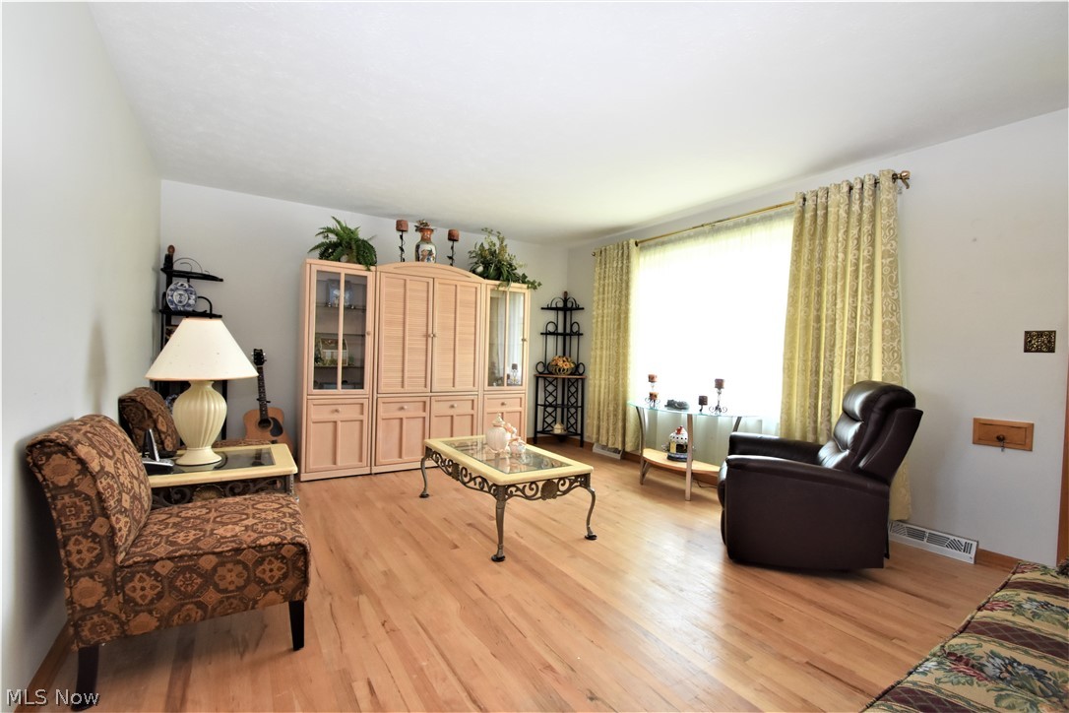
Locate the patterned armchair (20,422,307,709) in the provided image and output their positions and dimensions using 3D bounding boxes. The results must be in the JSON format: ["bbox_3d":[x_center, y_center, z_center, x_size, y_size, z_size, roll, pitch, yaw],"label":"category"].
[{"bbox_3d":[-1.291,0.643,1.683,0.728,0.834,0.549,1,1,-30],"label":"patterned armchair"}]

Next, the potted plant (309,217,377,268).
[{"bbox_3d":[-1.672,-0.987,3.904,0.565,0.427,0.460,1,1,-35],"label":"potted plant"}]

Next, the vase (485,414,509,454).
[{"bbox_3d":[-0.253,0.528,3.105,0.180,0.260,0.170,2,1,0],"label":"vase"}]

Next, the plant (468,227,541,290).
[{"bbox_3d":[-0.349,-1.041,4.900,0.850,0.580,0.470,1,1,-34],"label":"plant"}]

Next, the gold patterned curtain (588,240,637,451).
[{"bbox_3d":[0.813,-0.093,4.801,0.120,2.173,0.630,1,1,-35],"label":"gold patterned curtain"}]

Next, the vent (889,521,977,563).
[{"bbox_3d":[2.367,1.097,2.669,0.065,0.123,0.405,1,1,-35],"label":"vent"}]

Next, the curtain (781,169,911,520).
[{"bbox_3d":[2.088,-0.098,3.033,0.130,2.205,0.820,1,1,-34],"label":"curtain"}]

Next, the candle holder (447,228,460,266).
[{"bbox_3d":[-0.842,-1.060,4.585,0.120,0.480,0.120,1,1,-34],"label":"candle holder"}]

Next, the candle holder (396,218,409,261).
[{"bbox_3d":[-1.280,-1.068,4.290,0.120,0.480,0.120,1,1,-34],"label":"candle holder"}]

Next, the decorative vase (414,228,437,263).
[{"bbox_3d":[-1.077,-1.042,4.427,0.210,0.455,0.210,1,1,-34],"label":"decorative vase"}]

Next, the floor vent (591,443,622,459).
[{"bbox_3d":[0.803,1.028,4.895,0.065,0.112,0.414,1,1,-35],"label":"floor vent"}]

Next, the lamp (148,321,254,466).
[{"bbox_3d":[-1.612,0.158,2.162,0.431,0.683,0.431,1,1,-35],"label":"lamp"}]

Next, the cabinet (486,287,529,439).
[{"bbox_3d":[-0.429,0.137,4.859,0.566,1.814,0.448,1,1,-35],"label":"cabinet"}]

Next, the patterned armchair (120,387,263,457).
[{"bbox_3d":[-2.022,0.616,2.765,0.740,0.875,0.590,1,1,-34],"label":"patterned armchair"}]

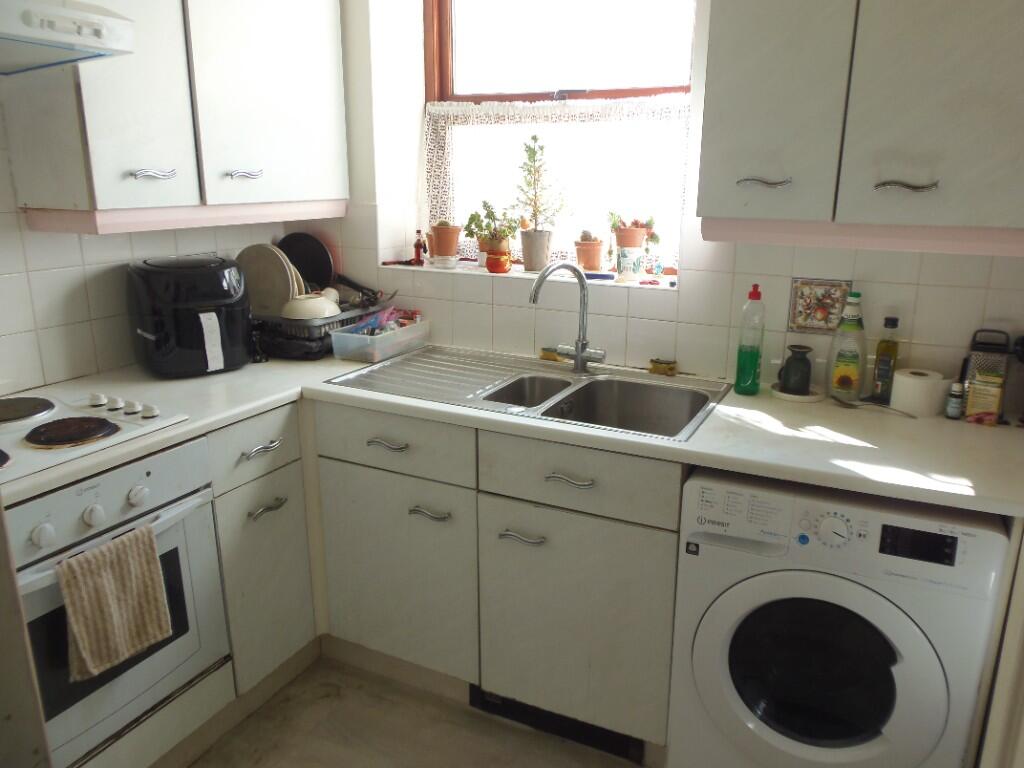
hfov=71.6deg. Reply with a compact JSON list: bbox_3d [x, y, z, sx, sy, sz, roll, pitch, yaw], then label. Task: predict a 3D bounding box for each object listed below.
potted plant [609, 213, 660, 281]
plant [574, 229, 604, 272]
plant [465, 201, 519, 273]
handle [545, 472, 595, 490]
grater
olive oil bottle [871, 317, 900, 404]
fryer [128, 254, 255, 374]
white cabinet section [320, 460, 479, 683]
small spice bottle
[{"bbox_3d":[0.370,-0.422,2.185,0.150,0.203,0.140,8,17,24],"label":"potted plant"},{"bbox_3d":[0.262,-0.439,2.343,0.099,0.140,0.099,0,16,0],"label":"plant"},{"bbox_3d":[-0.064,-0.497,2.388,0.175,0.232,0.160,1,15,0],"label":"plant"},{"bbox_3d":[0.132,0.220,1.629,0.117,0.024,0.025,8,17,24],"label":"handle"},{"bbox_3d":[1.139,-0.026,1.710,0.100,0.216,0.080,10,18,29],"label":"grater"},{"bbox_3d":[0.966,-0.064,1.829,0.056,0.222,0.056,9,17,27],"label":"olive oil bottle"},{"bbox_3d":[-0.935,-0.203,2.070,0.268,0.297,0.286,-14,21,-42],"label":"fryer"},{"bbox_3d":[-0.194,0.440,2.184,0.506,0.573,0.552,8,17,25],"label":"white cabinet section"},{"bbox_3d":[1.054,0.039,1.690,0.037,0.088,0.037,8,18,24],"label":"small spice bottle"}]

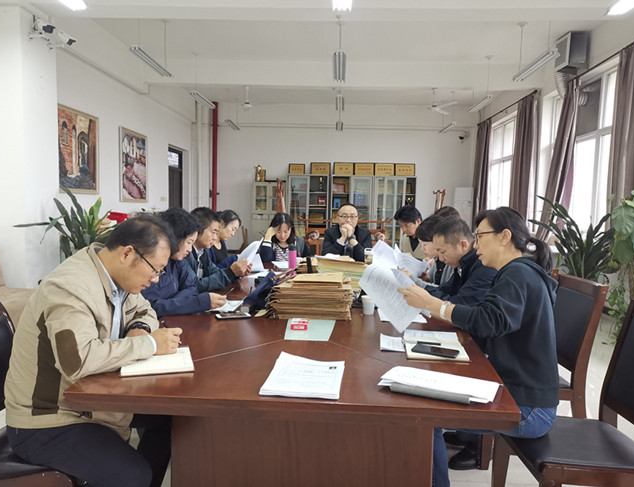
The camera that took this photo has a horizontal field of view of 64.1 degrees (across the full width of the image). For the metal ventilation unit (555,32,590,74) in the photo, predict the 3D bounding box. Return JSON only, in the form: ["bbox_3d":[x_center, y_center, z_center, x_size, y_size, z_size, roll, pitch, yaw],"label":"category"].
[{"bbox_3d":[3.434,-2.524,6.782,0.270,0.490,0.410,2,4,3],"label":"metal ventilation unit"}]

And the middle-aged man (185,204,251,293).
[{"bbox_3d":[-0.653,0.407,3.051,0.670,1.250,0.520,2,4,15],"label":"middle-aged man"}]

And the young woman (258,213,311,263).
[{"bbox_3d":[-0.309,0.328,4.706,0.480,1.200,0.700,2,4,3],"label":"young woman"}]

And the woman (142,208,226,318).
[{"bbox_3d":[-0.819,0.446,2.580,0.750,1.250,0.520,2,4,5],"label":"woman"}]

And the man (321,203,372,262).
[{"bbox_3d":[0.281,0.277,4.704,0.520,1.300,0.680,1,4,4],"label":"man"}]

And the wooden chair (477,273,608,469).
[{"bbox_3d":[1.083,0.633,2.584,0.540,0.940,0.490,2,4,5],"label":"wooden chair"}]

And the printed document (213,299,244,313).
[{"bbox_3d":[-0.483,0.307,2.544,0.210,0.012,0.280,1,4,-3],"label":"printed document"}]

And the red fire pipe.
[{"bbox_3d":[-2.363,-1.419,11.753,0.118,3.550,0.118,1,4,3],"label":"red fire pipe"}]

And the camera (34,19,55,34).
[{"bbox_3d":[-2.781,-2.223,5.191,0.260,0.120,0.120,30,20,35],"label":"camera"}]

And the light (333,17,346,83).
[{"bbox_3d":[0.290,-2.488,6.250,0.140,0.680,1.230,2,4,3],"label":"light"}]

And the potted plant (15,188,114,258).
[{"bbox_3d":[-2.381,0.173,4.842,1.050,1.380,1.000,2,4,3],"label":"potted plant"}]

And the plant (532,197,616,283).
[{"bbox_3d":[2.652,0.232,5.261,0.850,1.420,0.830,1,4,3],"label":"plant"}]

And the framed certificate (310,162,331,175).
[{"bbox_3d":[0.096,-1.691,11.536,0.450,0.285,0.030,2,4,3],"label":"framed certificate"}]

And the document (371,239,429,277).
[{"bbox_3d":[0.504,0.090,2.994,0.330,0.240,0.070,-2,22,45],"label":"document"}]

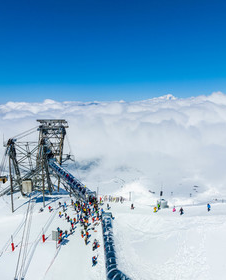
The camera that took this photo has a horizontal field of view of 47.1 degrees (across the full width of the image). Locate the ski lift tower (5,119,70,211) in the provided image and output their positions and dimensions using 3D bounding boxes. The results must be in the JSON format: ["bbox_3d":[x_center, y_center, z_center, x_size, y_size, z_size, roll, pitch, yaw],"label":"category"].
[{"bbox_3d":[-22.400,6.730,80.950,11.500,25.500,17.000,2,9,14],"label":"ski lift tower"}]

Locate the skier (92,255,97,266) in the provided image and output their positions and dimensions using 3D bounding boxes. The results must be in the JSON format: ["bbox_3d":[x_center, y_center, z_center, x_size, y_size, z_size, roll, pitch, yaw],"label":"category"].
[{"bbox_3d":[-3.580,23.350,50.000,0.700,1.750,1.100,2,9,17],"label":"skier"}]

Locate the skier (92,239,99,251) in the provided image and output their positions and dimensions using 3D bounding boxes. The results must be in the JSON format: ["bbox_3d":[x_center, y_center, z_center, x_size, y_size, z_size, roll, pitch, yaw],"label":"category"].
[{"bbox_3d":[-3.720,22.500,55.200,0.750,1.750,1.100,2,9,17],"label":"skier"}]

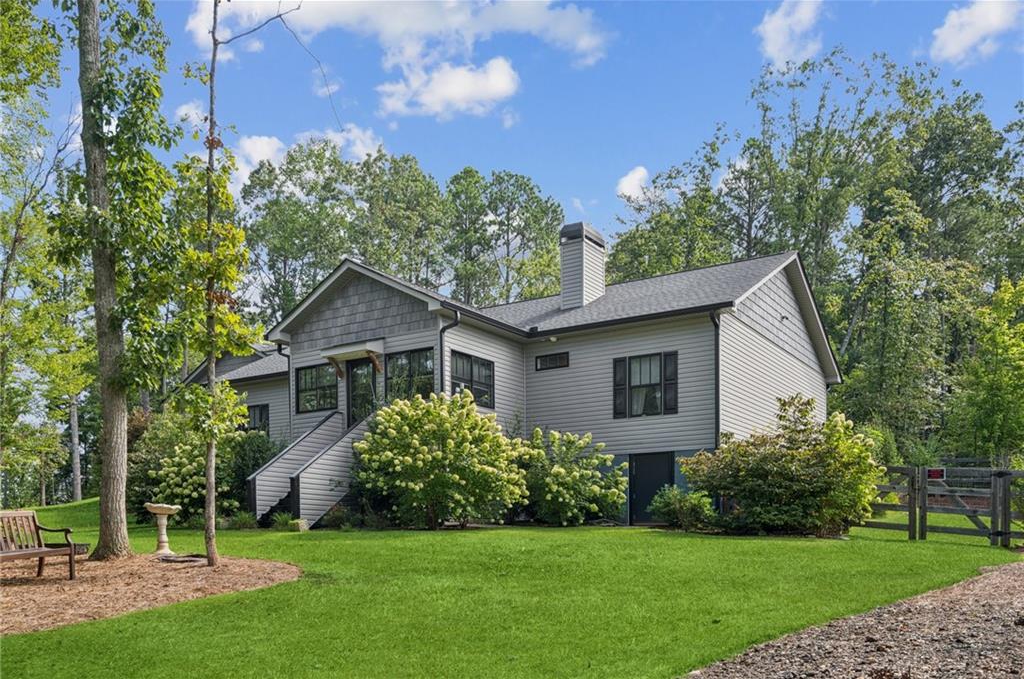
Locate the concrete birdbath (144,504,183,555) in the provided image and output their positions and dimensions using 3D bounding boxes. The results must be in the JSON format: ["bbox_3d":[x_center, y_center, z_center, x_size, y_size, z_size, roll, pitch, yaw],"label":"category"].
[{"bbox_3d":[-5.159,2.812,12.200,0.550,0.740,0.550,0,-8,0],"label":"concrete birdbath"}]

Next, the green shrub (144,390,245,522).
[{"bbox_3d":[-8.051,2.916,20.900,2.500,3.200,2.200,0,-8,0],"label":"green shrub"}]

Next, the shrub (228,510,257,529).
[{"bbox_3d":[-5.994,4.030,18.400,0.640,0.420,0.550,0,-8,0],"label":"shrub"}]

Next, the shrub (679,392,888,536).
[{"bbox_3d":[5.831,2.727,17.700,4.000,2.850,3.100,0,-8,0],"label":"shrub"}]

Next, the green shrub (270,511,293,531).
[{"bbox_3d":[-5.062,3.997,18.100,0.480,0.420,0.450,0,-8,0],"label":"green shrub"}]

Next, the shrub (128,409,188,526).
[{"bbox_3d":[-9.510,3.436,22.300,2.200,2.900,2.200,0,-8,0],"label":"shrub"}]

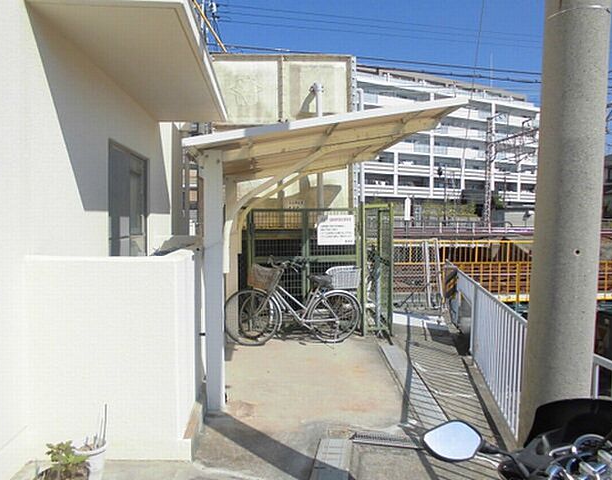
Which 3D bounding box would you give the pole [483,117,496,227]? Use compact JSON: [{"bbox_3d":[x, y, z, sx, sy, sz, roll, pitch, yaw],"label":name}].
[{"bbox_3d":[14.036,-5.080,37.000,0.500,8.850,0.500,3,4,40],"label":"pole"}]

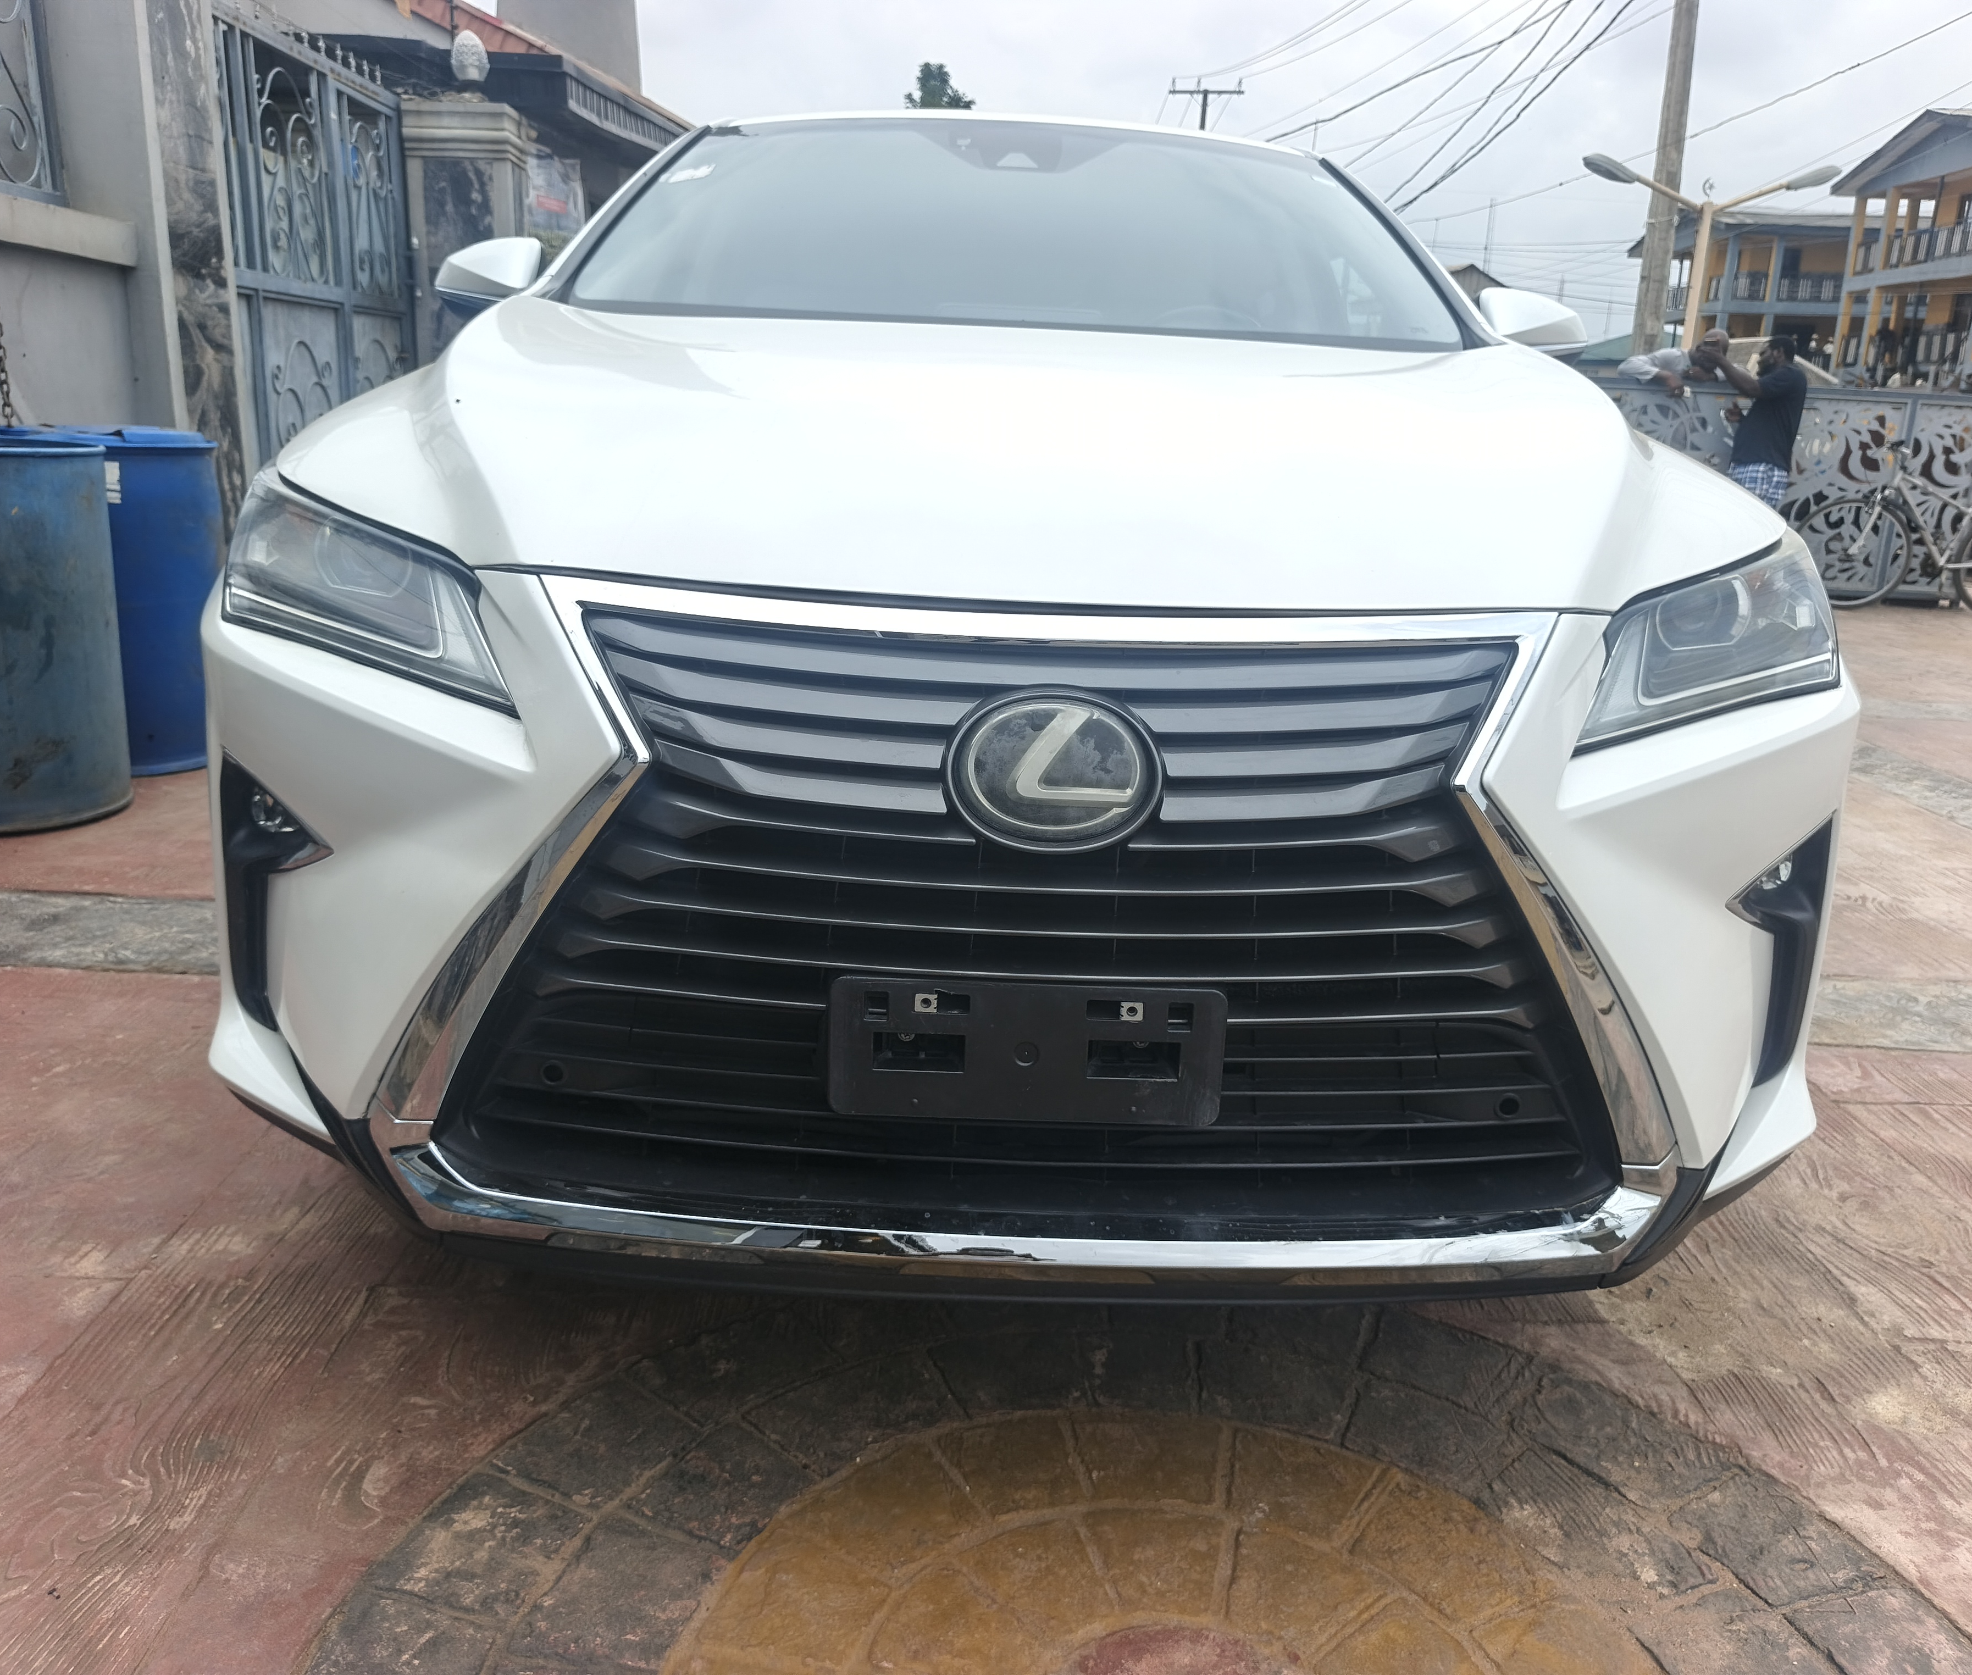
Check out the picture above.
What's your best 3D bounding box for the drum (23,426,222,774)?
[{"bbox_3d":[-2.428,-0.662,4.149,0.580,0.880,0.580,2,16,-1],"label":"drum"}]

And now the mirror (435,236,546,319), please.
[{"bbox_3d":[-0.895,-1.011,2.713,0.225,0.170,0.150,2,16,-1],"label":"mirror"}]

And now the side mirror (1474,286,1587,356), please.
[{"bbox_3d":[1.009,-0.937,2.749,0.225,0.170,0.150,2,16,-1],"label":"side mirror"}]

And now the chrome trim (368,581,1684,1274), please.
[{"bbox_3d":[0.045,0.079,1.255,1.160,0.600,0.180,2,16,-1],"label":"chrome trim"}]

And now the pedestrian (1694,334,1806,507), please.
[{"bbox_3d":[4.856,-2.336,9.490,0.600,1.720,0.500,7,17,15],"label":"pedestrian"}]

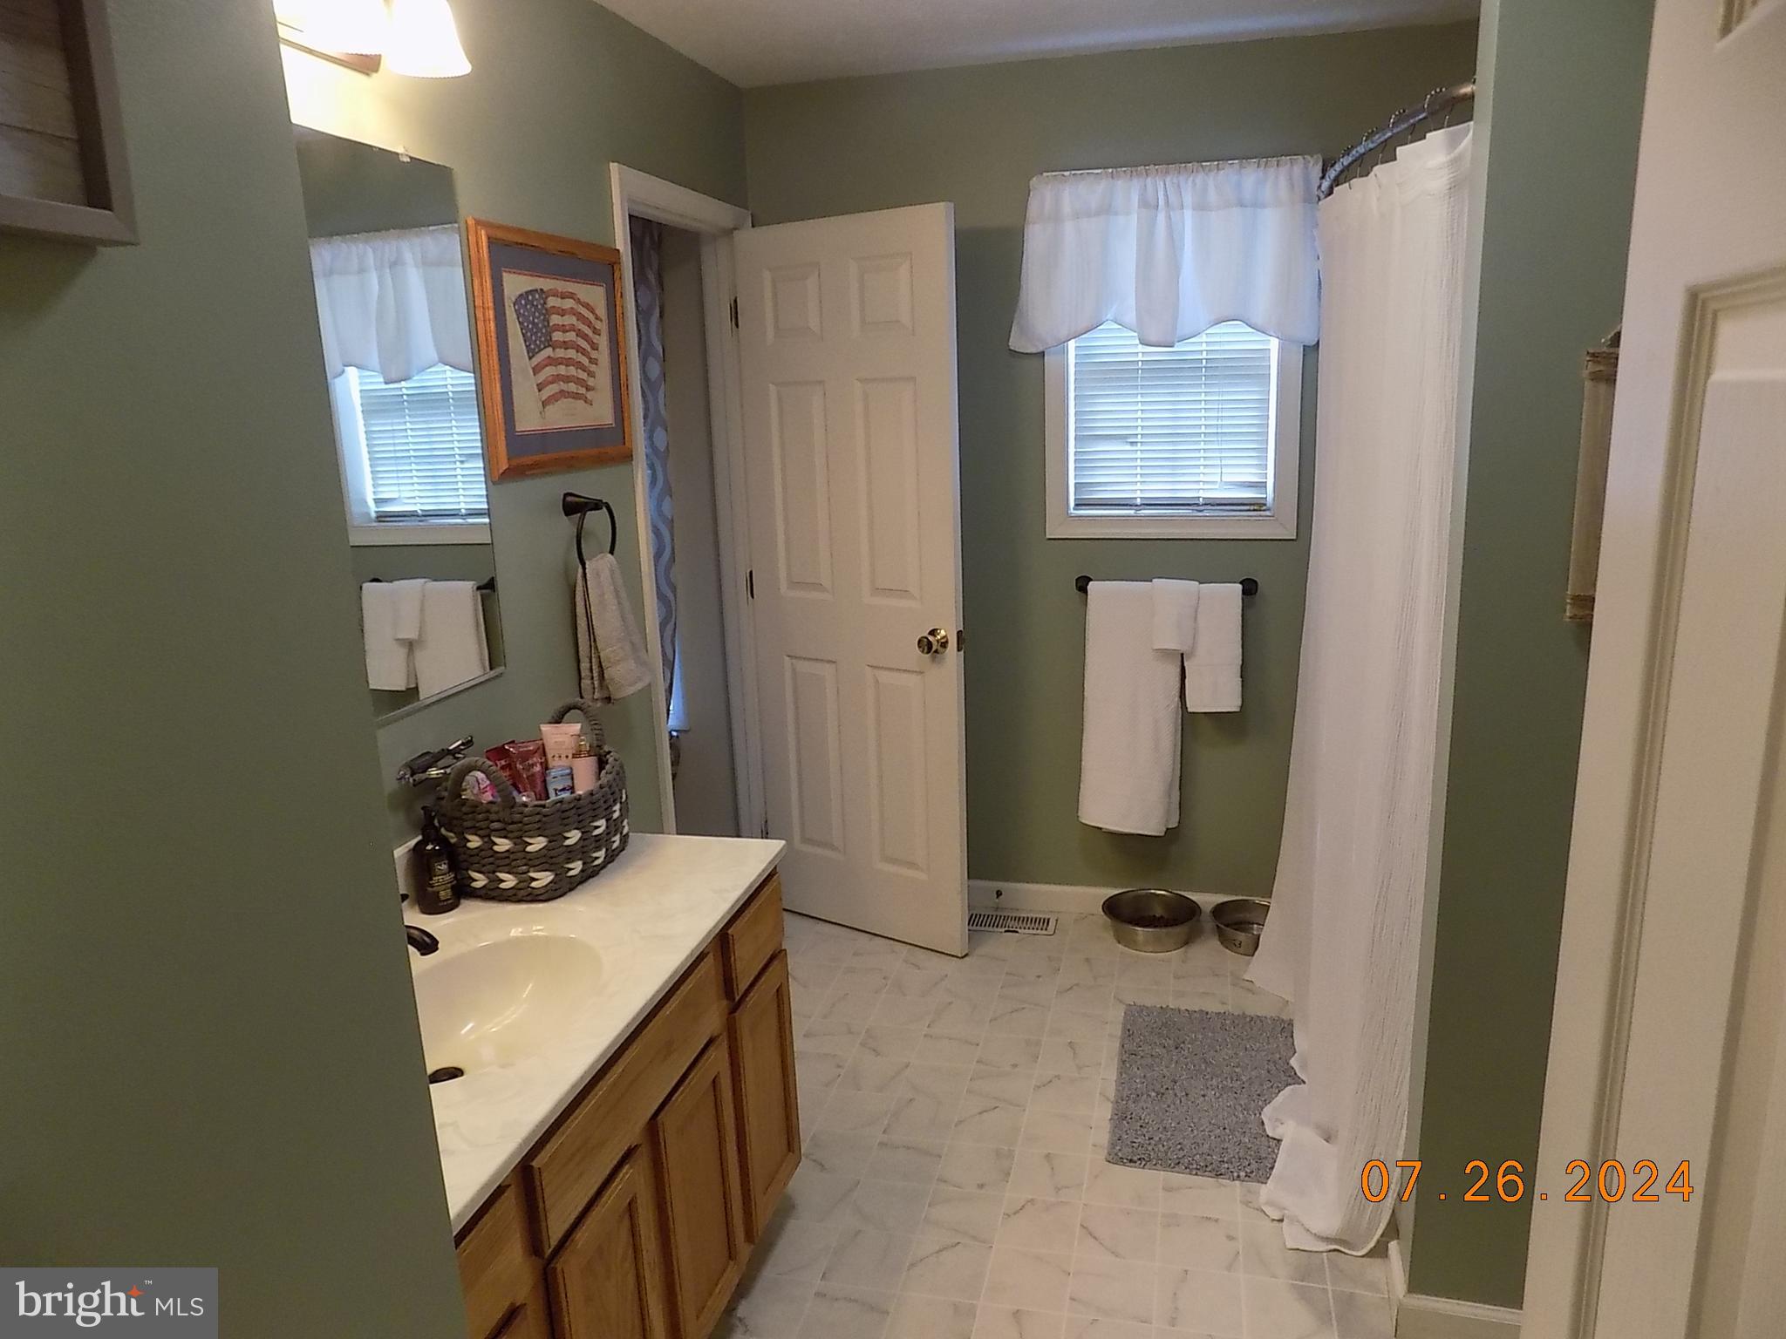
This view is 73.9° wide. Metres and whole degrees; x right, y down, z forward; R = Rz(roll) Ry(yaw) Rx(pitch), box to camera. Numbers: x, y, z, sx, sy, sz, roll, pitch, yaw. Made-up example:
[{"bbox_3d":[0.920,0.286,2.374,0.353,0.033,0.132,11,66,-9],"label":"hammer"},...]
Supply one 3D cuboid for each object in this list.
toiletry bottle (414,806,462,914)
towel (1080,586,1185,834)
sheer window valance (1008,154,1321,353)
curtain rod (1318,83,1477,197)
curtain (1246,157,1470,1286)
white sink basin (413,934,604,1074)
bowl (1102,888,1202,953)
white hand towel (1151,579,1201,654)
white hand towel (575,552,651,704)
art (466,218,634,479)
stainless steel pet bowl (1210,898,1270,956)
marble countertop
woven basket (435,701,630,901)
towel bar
[{"bbox_3d":[-0.738,0.304,1.912,0.066,0.168,0.066,-10,16,-33],"label":"toiletry bottle"},{"bbox_3d":[0.688,0.117,3.442,0.300,0.755,0.090,1,13,14],"label":"towel"},{"bbox_3d":[0.715,-1.093,3.163,0.800,0.470,0.090,1,13,14],"label":"sheer window valance"},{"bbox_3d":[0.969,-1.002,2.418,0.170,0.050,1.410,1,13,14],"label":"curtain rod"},{"bbox_3d":[0.934,0.003,2.530,0.270,1.950,1.220,1,14,14],"label":"curtain"},{"bbox_3d":[-0.564,0.524,1.645,0.320,0.145,0.420,1,14,14],"label":"white sink basin"},{"bbox_3d":[0.754,0.748,3.457,0.277,0.090,0.277,1,14,14],"label":"bowl"},{"bbox_3d":[0.786,-0.146,3.313,0.138,0.210,0.080,1,14,14],"label":"white hand towel"},{"bbox_3d":[-0.600,-0.098,2.522,0.095,0.312,0.215,1,13,14],"label":"white hand towel"},{"bbox_3d":[-0.668,-0.639,2.404,0.030,0.455,0.545,1,14,14],"label":"art"},{"bbox_3d":[1.045,0.761,3.437,0.238,0.087,0.238,1,13,14],"label":"stainless steel pet bowl"},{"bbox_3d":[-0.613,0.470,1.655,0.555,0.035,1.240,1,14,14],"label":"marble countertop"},{"bbox_3d":[-0.619,0.219,2.070,0.265,0.256,0.330,1,13,14],"label":"woven basket"},{"bbox_3d":[0.764,-0.234,3.329,0.497,0.057,0.075,1,14,14],"label":"towel bar"}]

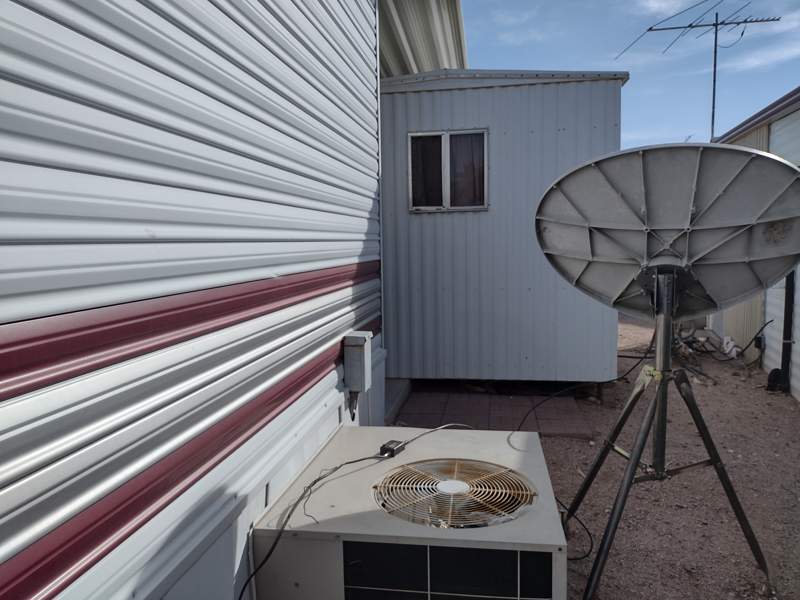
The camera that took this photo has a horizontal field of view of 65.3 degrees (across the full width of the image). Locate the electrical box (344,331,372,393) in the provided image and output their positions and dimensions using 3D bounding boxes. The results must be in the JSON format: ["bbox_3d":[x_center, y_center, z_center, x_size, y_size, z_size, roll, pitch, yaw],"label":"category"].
[{"bbox_3d":[-0.166,0.246,2.501,0.083,0.222,0.130,0,5,9],"label":"electrical box"}]

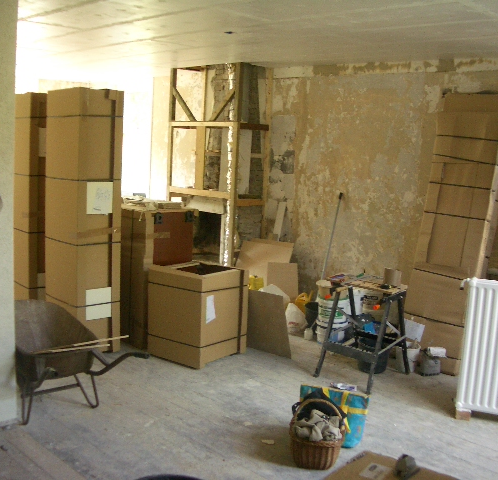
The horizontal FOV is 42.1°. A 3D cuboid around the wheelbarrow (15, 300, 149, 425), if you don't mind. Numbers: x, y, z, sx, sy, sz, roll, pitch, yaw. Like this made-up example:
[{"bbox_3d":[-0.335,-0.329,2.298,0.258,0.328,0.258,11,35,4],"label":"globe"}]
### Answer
[{"bbox_3d":[-1.292,0.822,4.219,0.630,0.620,1.400,-4,10,-42],"label":"wheelbarrow"}]

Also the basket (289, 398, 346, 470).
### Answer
[{"bbox_3d":[0.399,1.091,3.690,0.310,0.370,0.330,3,7,6],"label":"basket"}]

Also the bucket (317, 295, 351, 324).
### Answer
[{"bbox_3d":[0.816,0.663,6.165,0.320,0.240,0.320,4,7,11],"label":"bucket"}]

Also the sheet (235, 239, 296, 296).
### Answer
[{"bbox_3d":[0.120,0.454,6.752,0.560,0.890,0.030,7,-12,30],"label":"sheet"}]

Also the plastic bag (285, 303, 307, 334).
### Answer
[{"bbox_3d":[0.485,0.778,6.470,0.220,0.300,0.190,4,7,9],"label":"plastic bag"}]

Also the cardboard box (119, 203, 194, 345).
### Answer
[{"bbox_3d":[-0.890,0.310,5.978,0.590,1.227,0.580,-4,10,-43],"label":"cardboard box"}]

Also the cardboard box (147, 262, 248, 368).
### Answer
[{"bbox_3d":[-0.443,0.624,5.597,0.604,0.742,0.619,8,9,35],"label":"cardboard box"}]

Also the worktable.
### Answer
[{"bbox_3d":[0.925,0.731,5.203,0.590,0.750,0.680,9,10,42],"label":"worktable"}]

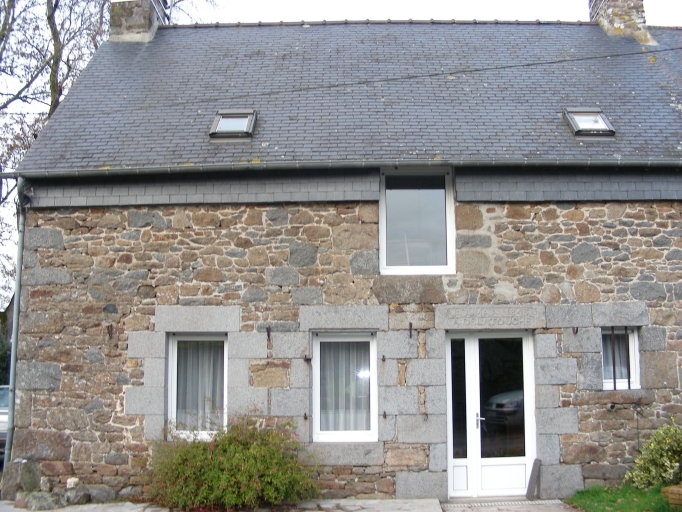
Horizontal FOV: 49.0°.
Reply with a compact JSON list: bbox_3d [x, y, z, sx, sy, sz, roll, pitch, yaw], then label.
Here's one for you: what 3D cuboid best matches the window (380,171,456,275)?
[{"bbox_3d":[1.063,-0.473,10.406,1.022,1.480,0.100,-1,-9,2],"label":"window"}]

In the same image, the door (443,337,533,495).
[{"bbox_3d":[1.999,2.095,9.962,1.153,2.150,0.100,-1,-9,2],"label":"door"}]

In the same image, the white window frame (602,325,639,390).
[{"bbox_3d":[3.727,1.371,10.008,0.490,0.825,0.100,-1,-9,2],"label":"white window frame"}]

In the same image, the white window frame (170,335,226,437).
[{"bbox_3d":[-1.943,1.784,10.219,0.819,1.444,0.100,-1,-9,2],"label":"white window frame"}]

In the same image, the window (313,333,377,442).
[{"bbox_3d":[0.061,1.762,10.092,0.867,1.453,0.100,-1,-9,2],"label":"window"}]

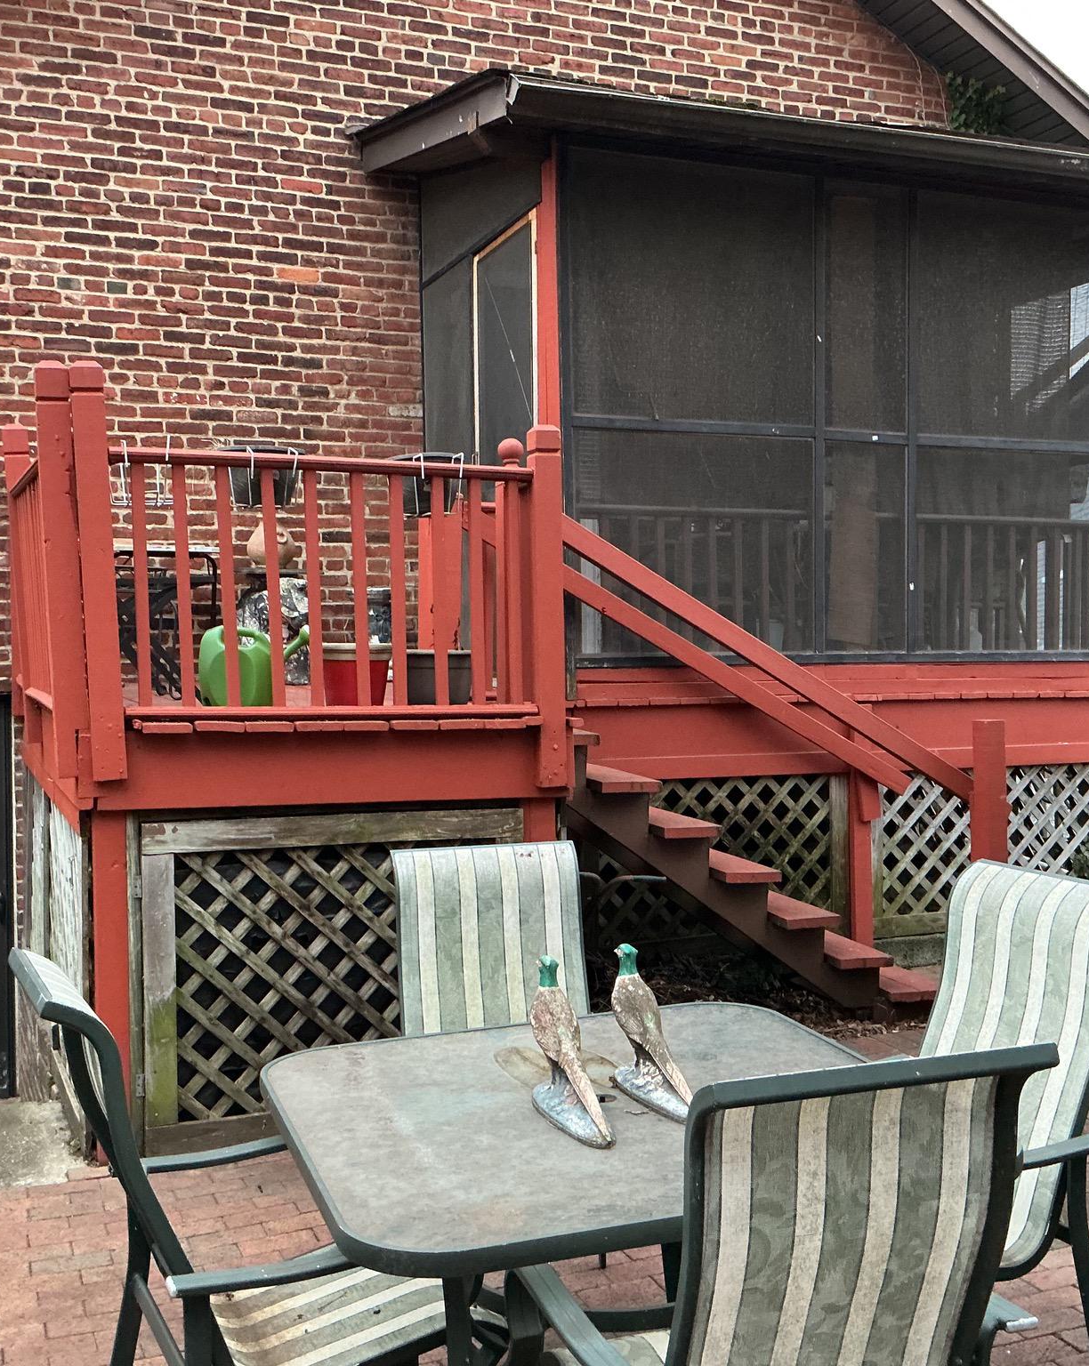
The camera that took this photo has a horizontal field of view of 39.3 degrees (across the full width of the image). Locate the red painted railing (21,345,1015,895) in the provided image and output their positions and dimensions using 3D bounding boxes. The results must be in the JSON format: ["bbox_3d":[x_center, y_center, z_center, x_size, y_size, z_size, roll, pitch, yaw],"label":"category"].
[{"bbox_3d":[-0.427,0.092,6.142,3.092,1.993,3.285,-1,1,-21],"label":"red painted railing"}]

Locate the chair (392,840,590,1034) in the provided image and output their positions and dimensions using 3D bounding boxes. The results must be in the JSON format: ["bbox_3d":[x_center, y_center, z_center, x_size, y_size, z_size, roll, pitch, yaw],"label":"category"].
[{"bbox_3d":[-0.017,0.924,3.780,0.590,0.970,0.680,-1,1,-24],"label":"chair"}]

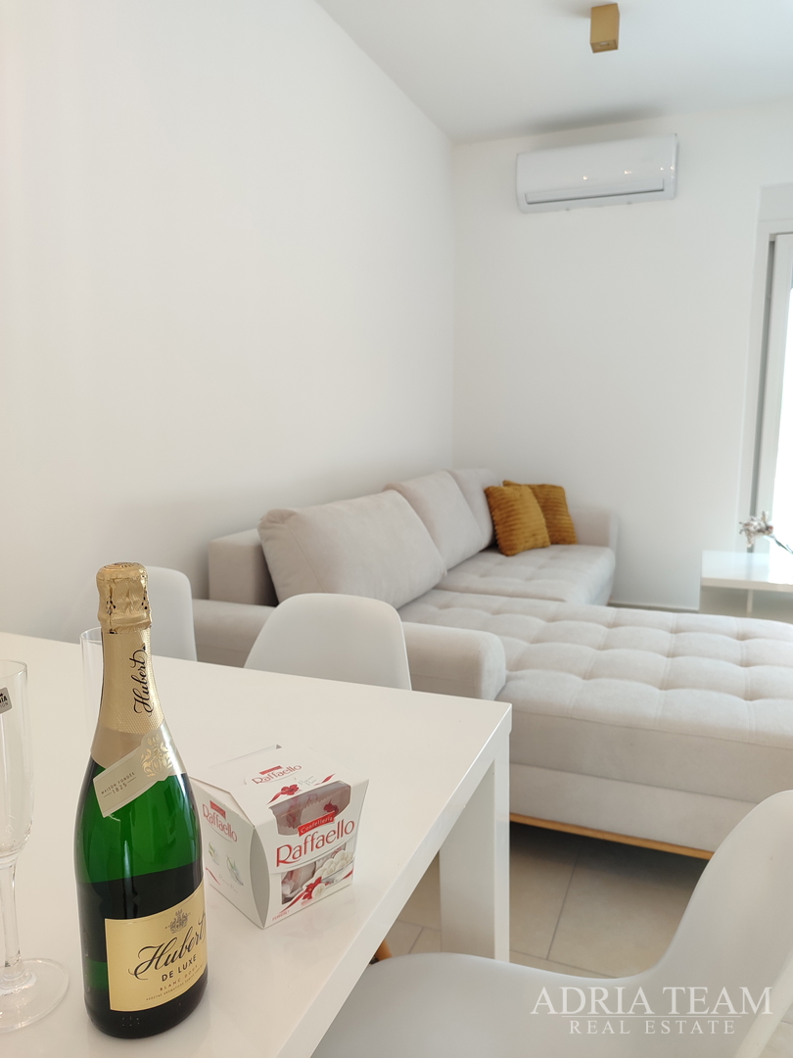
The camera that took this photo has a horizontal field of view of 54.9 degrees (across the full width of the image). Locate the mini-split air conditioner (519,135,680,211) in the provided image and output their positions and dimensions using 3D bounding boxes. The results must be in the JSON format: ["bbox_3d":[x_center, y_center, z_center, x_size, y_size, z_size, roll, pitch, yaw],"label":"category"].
[{"bbox_3d":[1.063,-1.886,4.076,0.810,0.282,0.200,3,9,22],"label":"mini-split air conditioner"}]

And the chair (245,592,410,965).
[{"bbox_3d":[-0.223,0.567,1.321,0.465,0.820,0.530,2,9,18],"label":"chair"}]

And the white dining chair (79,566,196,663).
[{"bbox_3d":[-0.719,0.526,1.611,0.465,0.820,0.530,3,9,22],"label":"white dining chair"}]

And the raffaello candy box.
[{"bbox_3d":[-0.105,0.264,0.675,0.114,0.103,0.114,-8,12,-42],"label":"raffaello candy box"}]

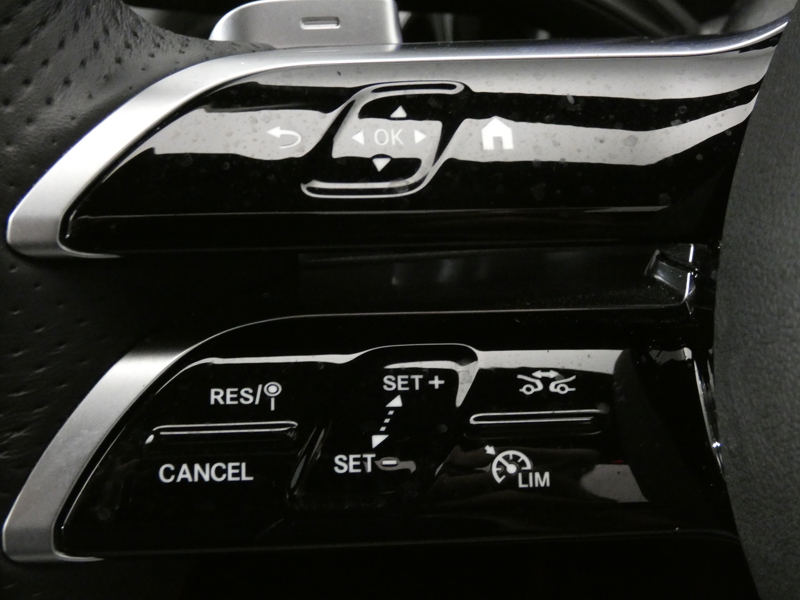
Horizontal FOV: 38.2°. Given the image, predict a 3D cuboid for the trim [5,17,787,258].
[{"bbox_3d":[-0.001,-0.018,0.132,0.087,0.026,0.014,-1,2,-2],"label":"trim"}]

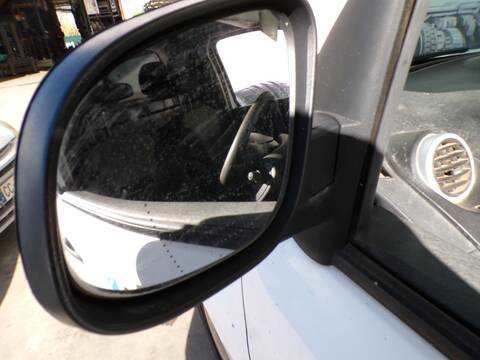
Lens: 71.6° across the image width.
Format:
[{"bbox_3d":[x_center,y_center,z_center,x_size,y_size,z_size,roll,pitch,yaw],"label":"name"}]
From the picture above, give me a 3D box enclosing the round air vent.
[{"bbox_3d":[0.266,-0.015,0.433,0.090,0.090,0.025,-13,-1,-24],"label":"round air vent"}]

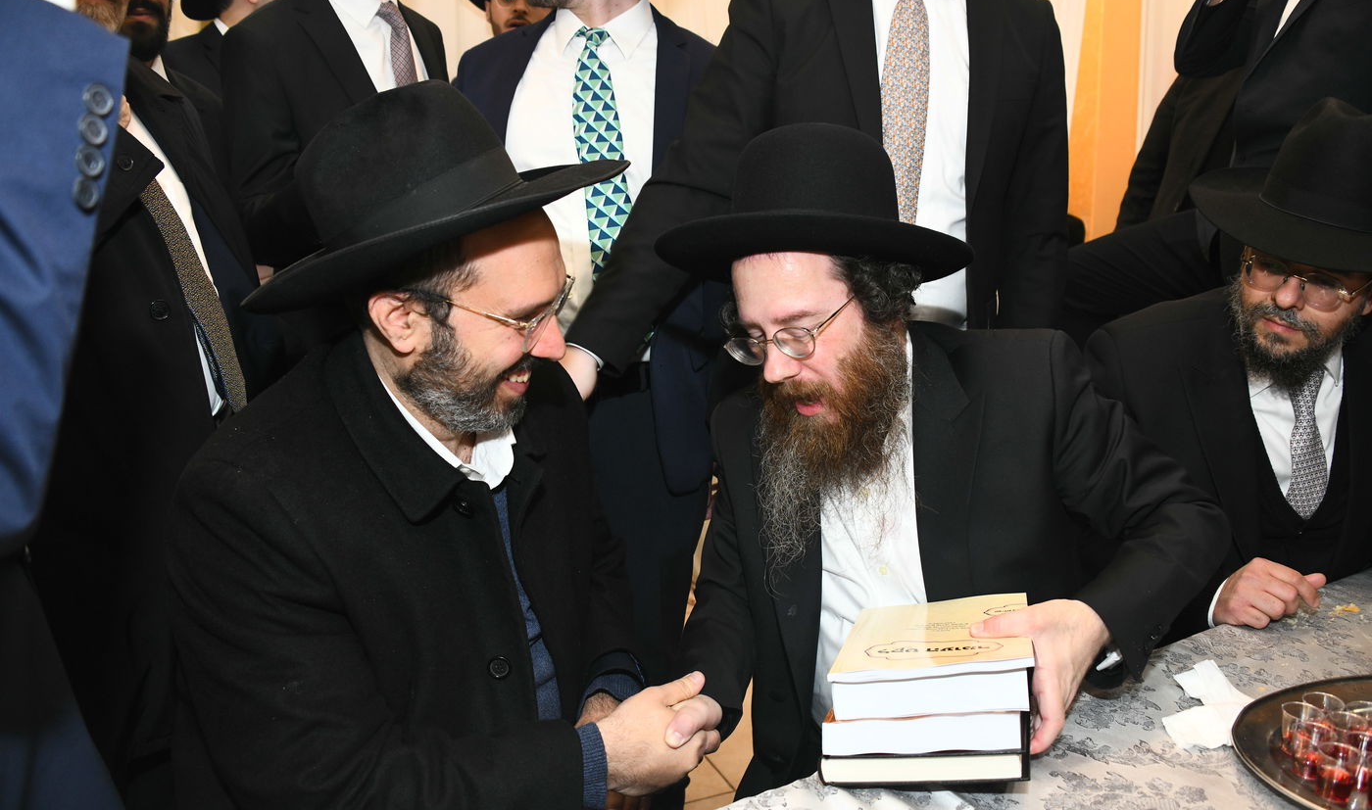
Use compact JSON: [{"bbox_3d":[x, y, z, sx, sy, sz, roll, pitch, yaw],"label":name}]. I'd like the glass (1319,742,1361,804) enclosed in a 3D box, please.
[{"bbox_3d":[0.540,0.307,0.886,0.037,0.039,0.037,0,13,0],"label":"glass"}]

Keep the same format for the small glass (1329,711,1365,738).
[{"bbox_3d":[0.579,0.295,0.936,0.037,0.039,0.037,0,13,0],"label":"small glass"}]

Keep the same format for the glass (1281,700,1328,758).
[{"bbox_3d":[0.550,0.291,0.953,0.037,0.039,0.037,0,13,0],"label":"glass"}]

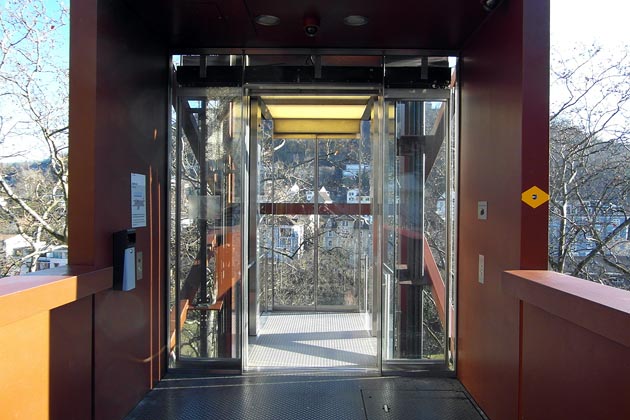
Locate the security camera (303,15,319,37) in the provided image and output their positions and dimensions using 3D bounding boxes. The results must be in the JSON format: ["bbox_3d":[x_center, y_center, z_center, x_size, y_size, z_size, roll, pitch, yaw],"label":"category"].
[{"bbox_3d":[-0.025,-1.417,3.260,0.118,0.130,0.120,1,0,1],"label":"security camera"}]

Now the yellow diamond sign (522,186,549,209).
[{"bbox_3d":[1.385,-0.079,2.635,0.172,0.140,0.010,1,0,1],"label":"yellow diamond sign"}]

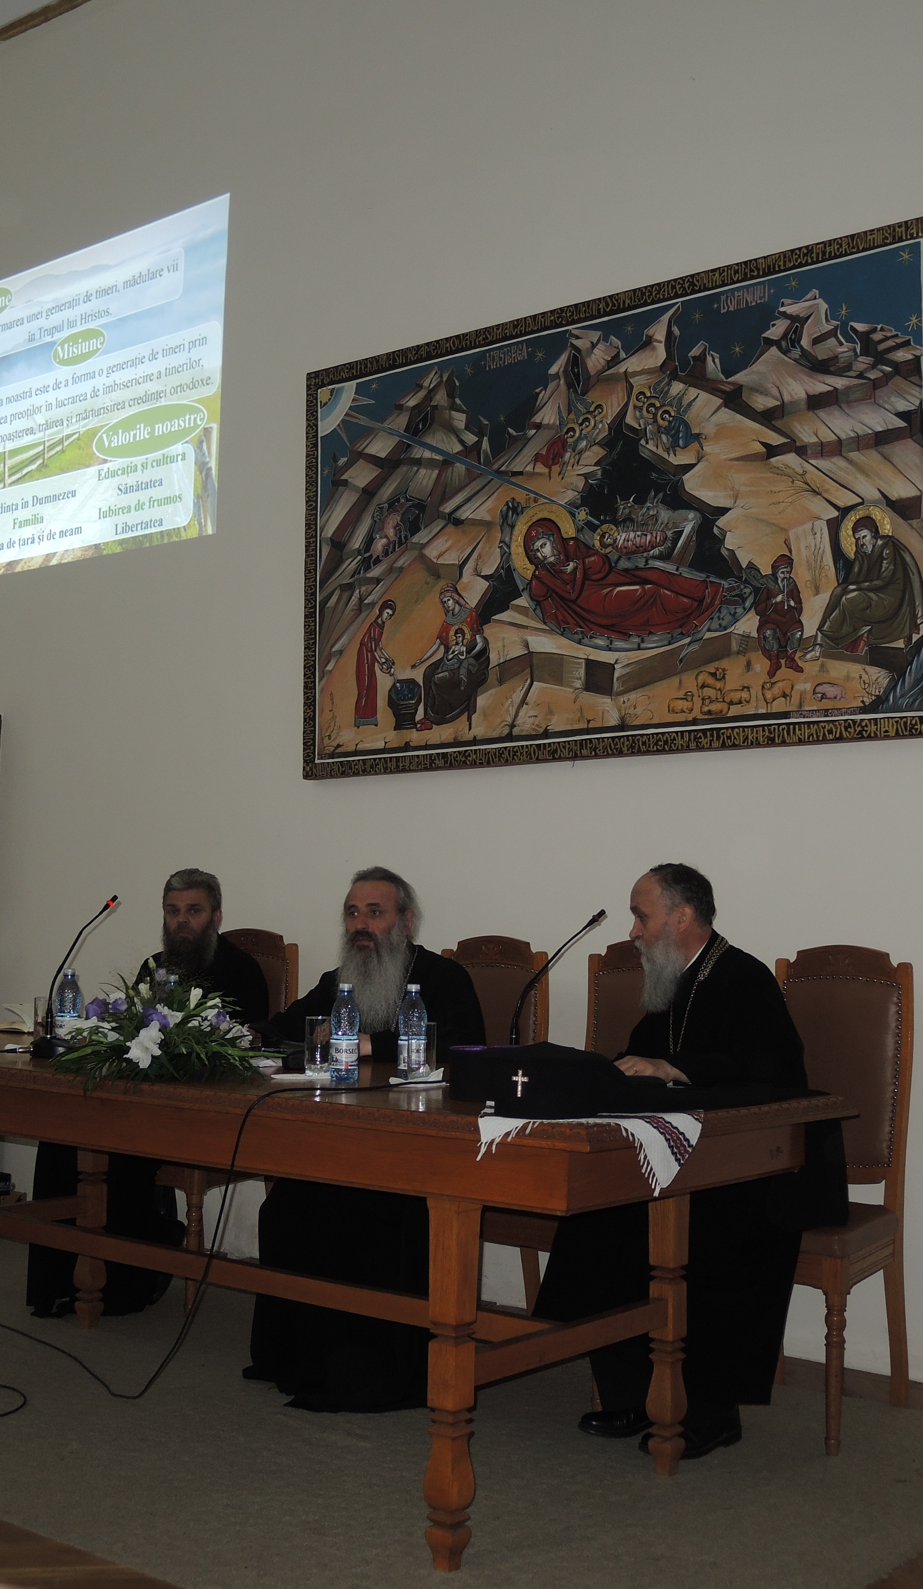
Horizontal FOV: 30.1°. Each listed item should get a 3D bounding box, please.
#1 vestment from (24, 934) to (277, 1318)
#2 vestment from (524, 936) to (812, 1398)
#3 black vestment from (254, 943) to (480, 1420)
[{"bbox_3d":[-0.929,1.030,5.327,0.637,1.121,0.684,-3,-6,38],"label":"vestment"},{"bbox_3d":[0.543,0.858,4.053,0.680,1.050,0.560,5,-6,-38],"label":"vestment"},{"bbox_3d":[-0.208,0.992,4.698,0.673,1.115,0.732,-3,-6,38],"label":"black vestment"}]

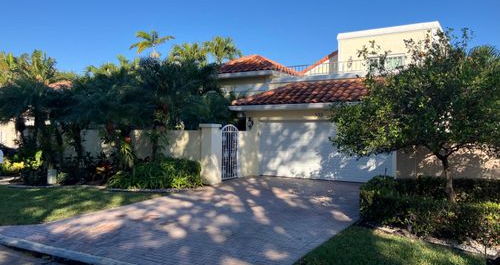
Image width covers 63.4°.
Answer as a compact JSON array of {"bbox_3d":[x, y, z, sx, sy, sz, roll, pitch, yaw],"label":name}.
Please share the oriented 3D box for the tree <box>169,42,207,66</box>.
[{"bbox_3d":[-4.258,-2.400,28.000,3.000,7.900,3.000,0,0,0],"label":"tree"}]

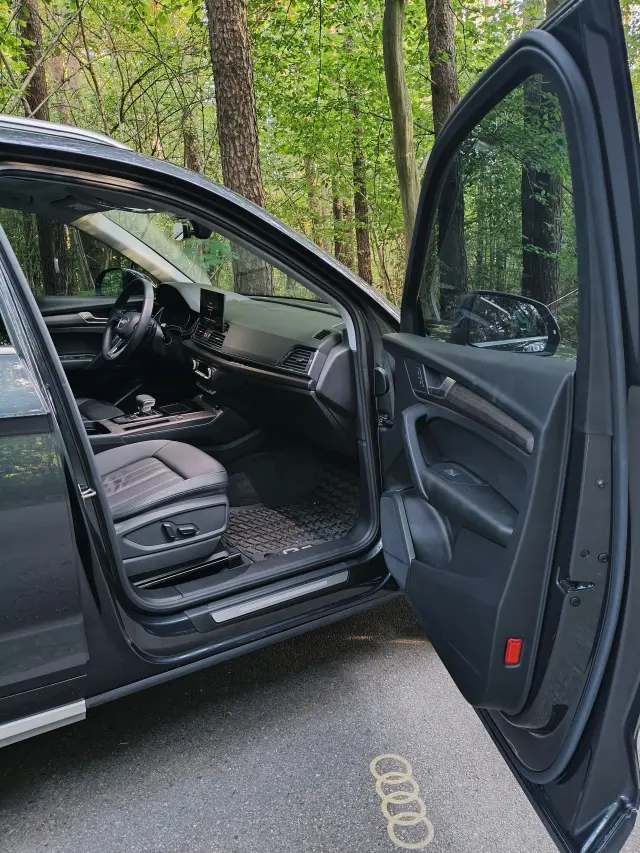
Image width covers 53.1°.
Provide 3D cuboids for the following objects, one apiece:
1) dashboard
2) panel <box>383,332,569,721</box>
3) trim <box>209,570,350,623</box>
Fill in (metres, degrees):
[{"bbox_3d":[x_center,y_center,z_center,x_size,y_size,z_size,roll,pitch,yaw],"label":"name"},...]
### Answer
[{"bbox_3d":[-0.245,-0.299,2.500,0.500,0.470,1.420,-12,19,-27],"label":"dashboard"},{"bbox_3d":[0.276,0.155,1.451,0.150,0.740,0.950,-5,17,-8],"label":"panel"},{"bbox_3d":[-0.107,0.488,1.842,0.440,0.025,0.050,-12,19,-27],"label":"trim"}]

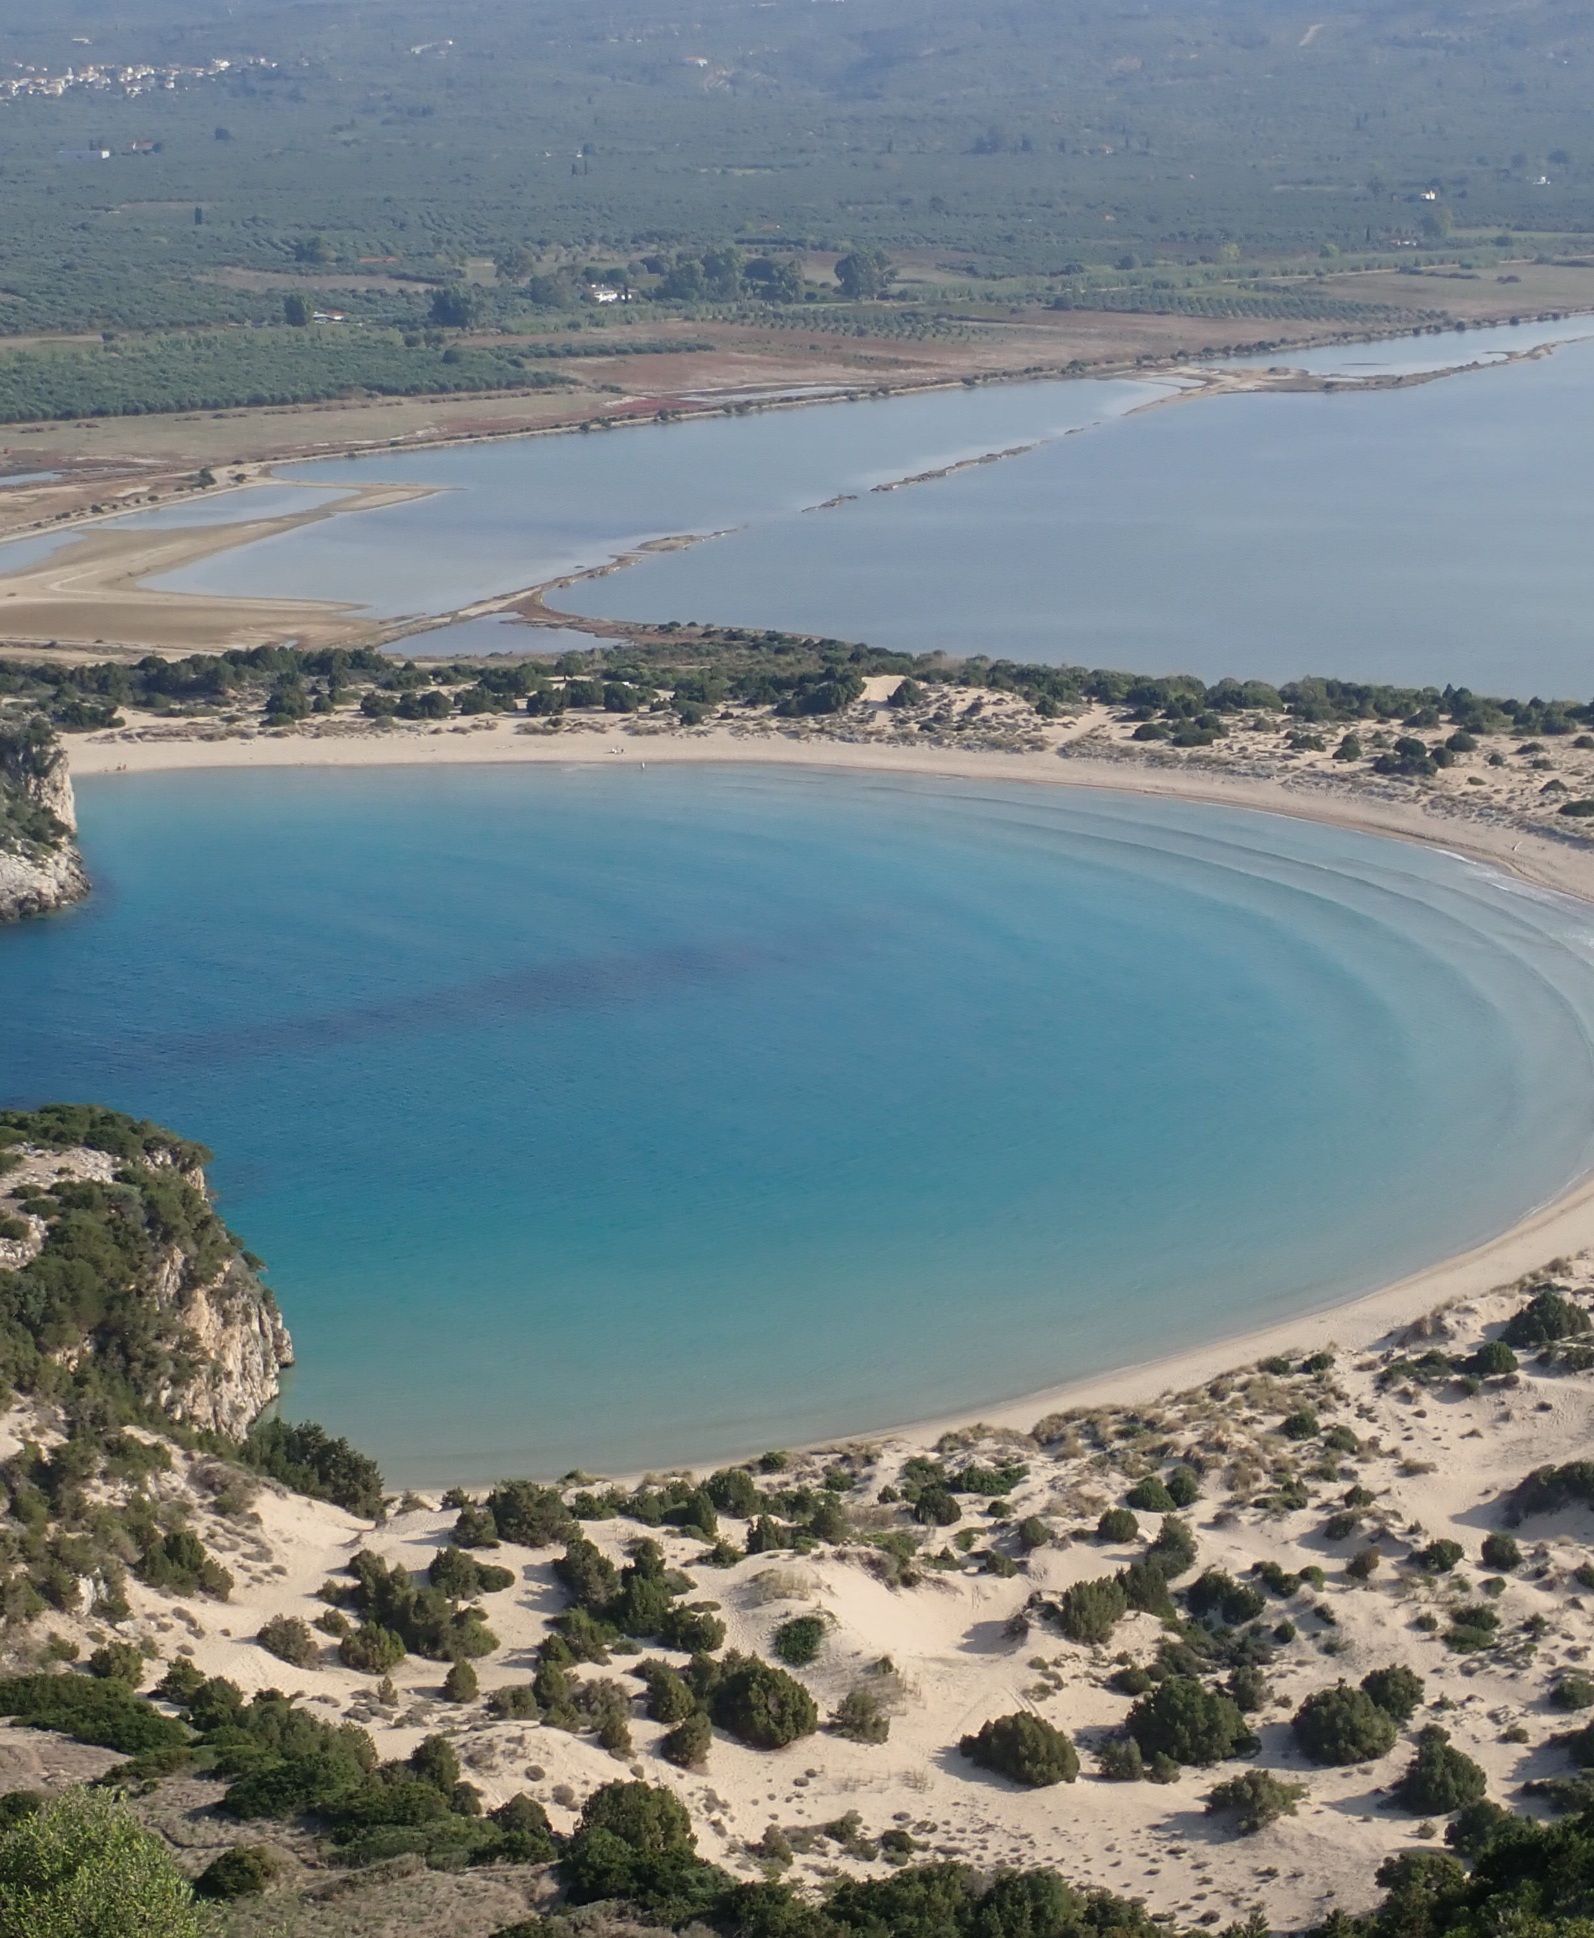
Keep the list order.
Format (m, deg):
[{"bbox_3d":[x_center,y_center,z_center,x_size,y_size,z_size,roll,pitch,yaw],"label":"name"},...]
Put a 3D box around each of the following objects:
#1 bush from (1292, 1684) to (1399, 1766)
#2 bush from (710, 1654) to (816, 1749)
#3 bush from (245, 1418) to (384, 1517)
[{"bbox_3d":[49.410,68.030,382.850,9.630,6.270,8.660,0,15,0],"label":"bush"},{"bbox_3d":[-3.070,65.640,381.150,9.580,7.770,8.630,0,15,0],"label":"bush"},{"bbox_3d":[-50.910,52.610,448.060,15.310,9.120,13.780,0,15,0],"label":"bush"}]

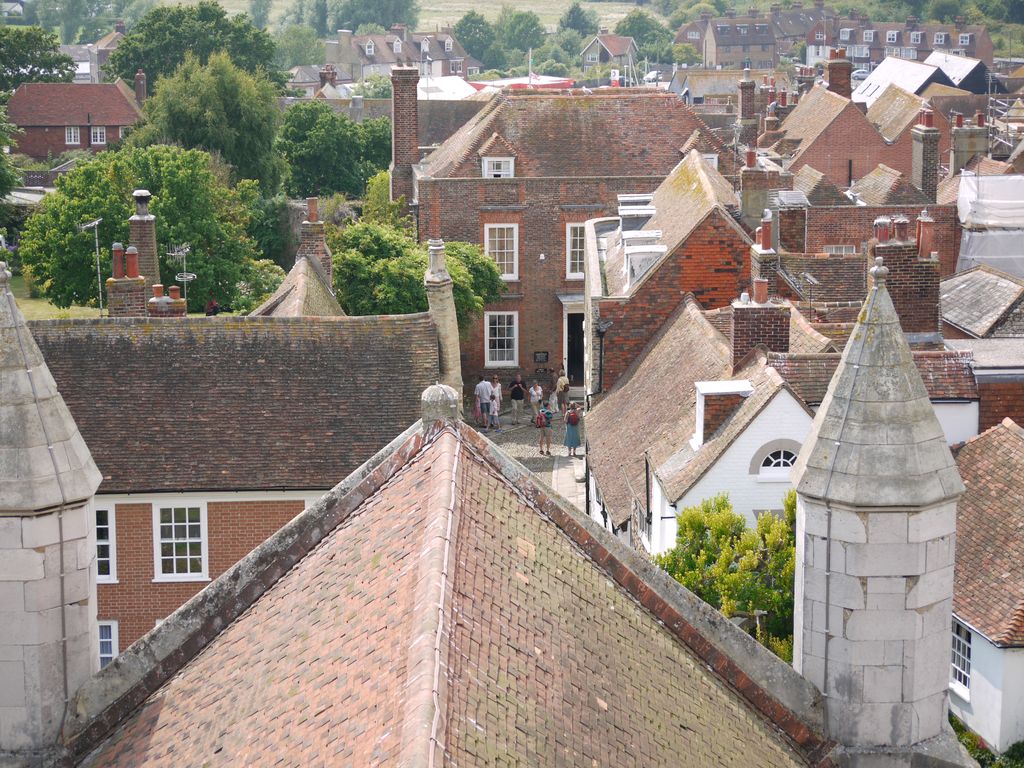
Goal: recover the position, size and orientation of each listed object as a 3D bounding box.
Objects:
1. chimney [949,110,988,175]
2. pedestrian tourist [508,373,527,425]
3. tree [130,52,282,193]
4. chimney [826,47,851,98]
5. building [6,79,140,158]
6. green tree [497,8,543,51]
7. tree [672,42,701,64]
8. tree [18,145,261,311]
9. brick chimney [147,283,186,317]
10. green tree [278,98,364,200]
[{"bbox_3d":[20.105,-10.569,117.000,1.600,2.900,1.000,0,11,0],"label":"chimney"},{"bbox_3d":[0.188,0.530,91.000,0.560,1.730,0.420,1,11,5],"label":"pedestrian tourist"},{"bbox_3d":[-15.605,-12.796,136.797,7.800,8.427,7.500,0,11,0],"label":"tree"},{"bbox_3d":[15.282,-14.531,125.000,1.050,2.500,1.100,-1,11,-3],"label":"chimney"},{"bbox_3d":[-28.052,-17.335,174.001,8.878,4.869,5.600,0,11,-2],"label":"building"},{"bbox_3d":[1.421,-58.851,445.818,8.023,8.648,7.622,0,11,0],"label":"green tree"},{"bbox_3d":[27.856,-52.641,425.361,4.470,3.814,4.246,0,11,0],"label":"tree"},{"bbox_3d":[-16.440,-7.039,117.500,10.400,7.000,9.500,0,11,0],"label":"tree"},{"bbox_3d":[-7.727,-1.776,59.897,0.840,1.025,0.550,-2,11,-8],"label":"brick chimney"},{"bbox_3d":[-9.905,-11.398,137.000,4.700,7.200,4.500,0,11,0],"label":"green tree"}]

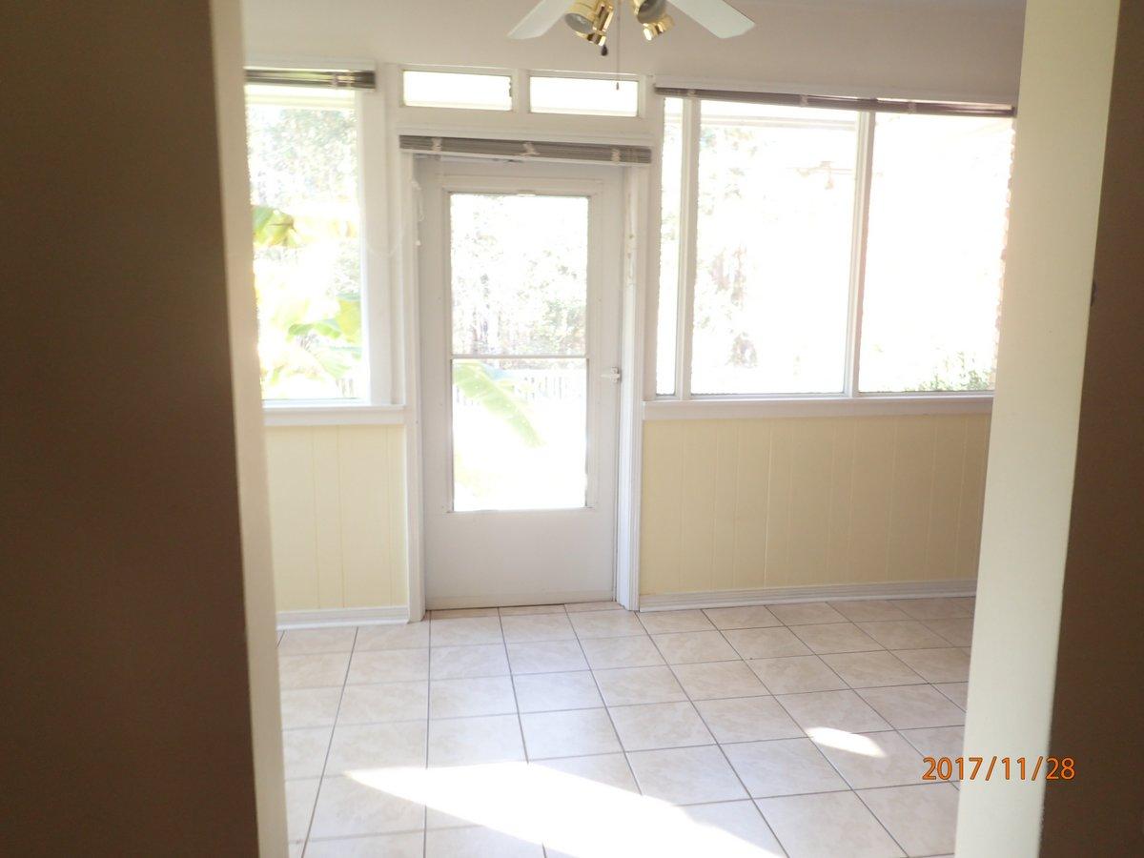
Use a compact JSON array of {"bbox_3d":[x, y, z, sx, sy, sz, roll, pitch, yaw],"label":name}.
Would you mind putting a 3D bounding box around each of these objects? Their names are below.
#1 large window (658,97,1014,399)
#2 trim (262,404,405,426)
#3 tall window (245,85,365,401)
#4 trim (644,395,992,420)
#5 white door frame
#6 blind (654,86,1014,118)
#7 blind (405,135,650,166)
[{"bbox_3d":[1.223,-0.805,3.784,1.688,1.340,0.080,-1,8,-8],"label":"large window"},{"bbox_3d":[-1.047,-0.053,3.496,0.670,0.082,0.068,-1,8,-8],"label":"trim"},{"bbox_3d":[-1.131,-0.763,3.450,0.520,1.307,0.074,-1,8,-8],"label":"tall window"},{"bbox_3d":[1.175,-0.098,3.810,1.734,0.084,0.068,-1,8,-8],"label":"trim"},{"bbox_3d":[-0.211,-0.162,3.700,1.059,2.039,0.145,-1,8,-8],"label":"white door frame"},{"bbox_3d":[1.184,-1.422,3.607,1.684,0.052,0.049,-1,8,-8],"label":"blind"},{"bbox_3d":[-0.181,-1.171,3.467,1.061,0.073,0.049,-1,8,-8],"label":"blind"}]

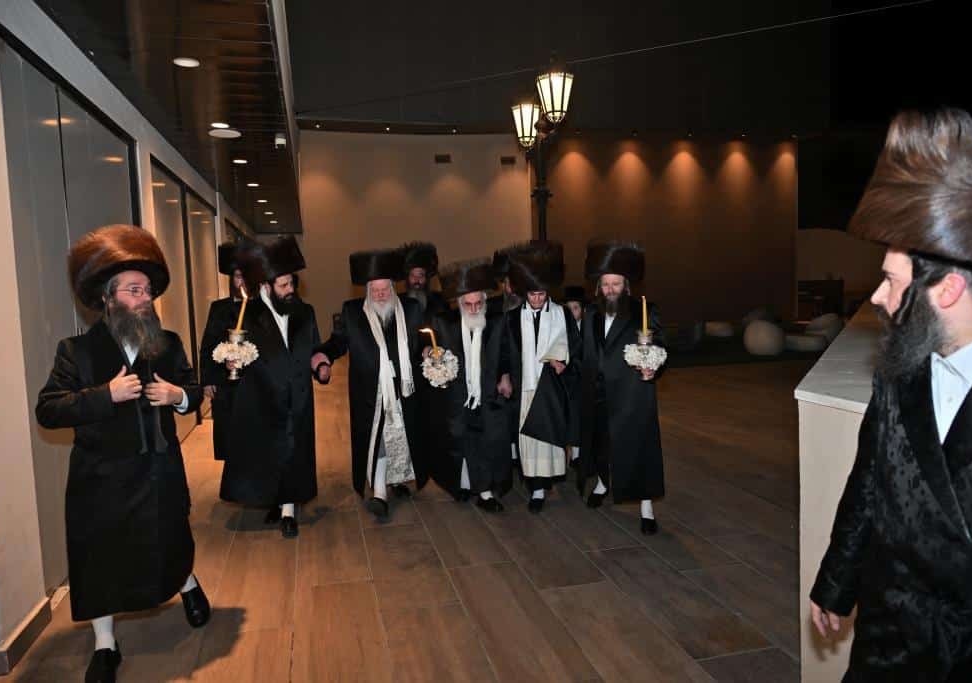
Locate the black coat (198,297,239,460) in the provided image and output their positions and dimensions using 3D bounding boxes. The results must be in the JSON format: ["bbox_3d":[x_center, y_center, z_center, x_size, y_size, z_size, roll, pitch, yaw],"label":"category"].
[{"bbox_3d":[-2.037,0.303,5.620,0.560,1.350,0.360,-3,5,-14],"label":"black coat"}]

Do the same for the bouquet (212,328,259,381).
[{"bbox_3d":[-1.615,0.084,4.420,0.290,0.320,0.270,-3,5,-10],"label":"bouquet"}]

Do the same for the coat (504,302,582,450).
[{"bbox_3d":[0.423,0.265,5.020,0.560,1.070,0.400,-2,5,-5],"label":"coat"}]

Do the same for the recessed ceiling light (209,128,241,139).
[{"bbox_3d":[-2.589,-2.056,6.760,0.320,0.030,0.320,-3,5,-14],"label":"recessed ceiling light"}]

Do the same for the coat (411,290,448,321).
[{"bbox_3d":[-0.558,0.239,6.100,0.550,1.380,0.360,-2,5,-6],"label":"coat"}]

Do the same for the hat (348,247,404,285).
[{"bbox_3d":[-0.798,-0.549,5.000,0.400,0.235,0.400,-3,5,-10],"label":"hat"}]

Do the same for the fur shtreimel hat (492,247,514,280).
[{"bbox_3d":[0.239,-0.687,6.050,0.370,0.250,0.370,-2,-1,-11],"label":"fur shtreimel hat"}]

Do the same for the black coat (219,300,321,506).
[{"bbox_3d":[-1.447,0.395,4.650,0.600,1.360,0.450,-4,5,-28],"label":"black coat"}]

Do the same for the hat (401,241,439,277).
[{"bbox_3d":[-0.601,-0.740,6.120,0.365,0.250,0.365,0,-2,-6],"label":"hat"}]

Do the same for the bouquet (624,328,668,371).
[{"bbox_3d":[1.026,0.065,4.420,0.275,0.275,0.260,-2,5,0],"label":"bouquet"}]

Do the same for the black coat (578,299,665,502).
[{"bbox_3d":[0.889,0.367,4.480,0.540,1.320,0.440,-1,5,16],"label":"black coat"}]

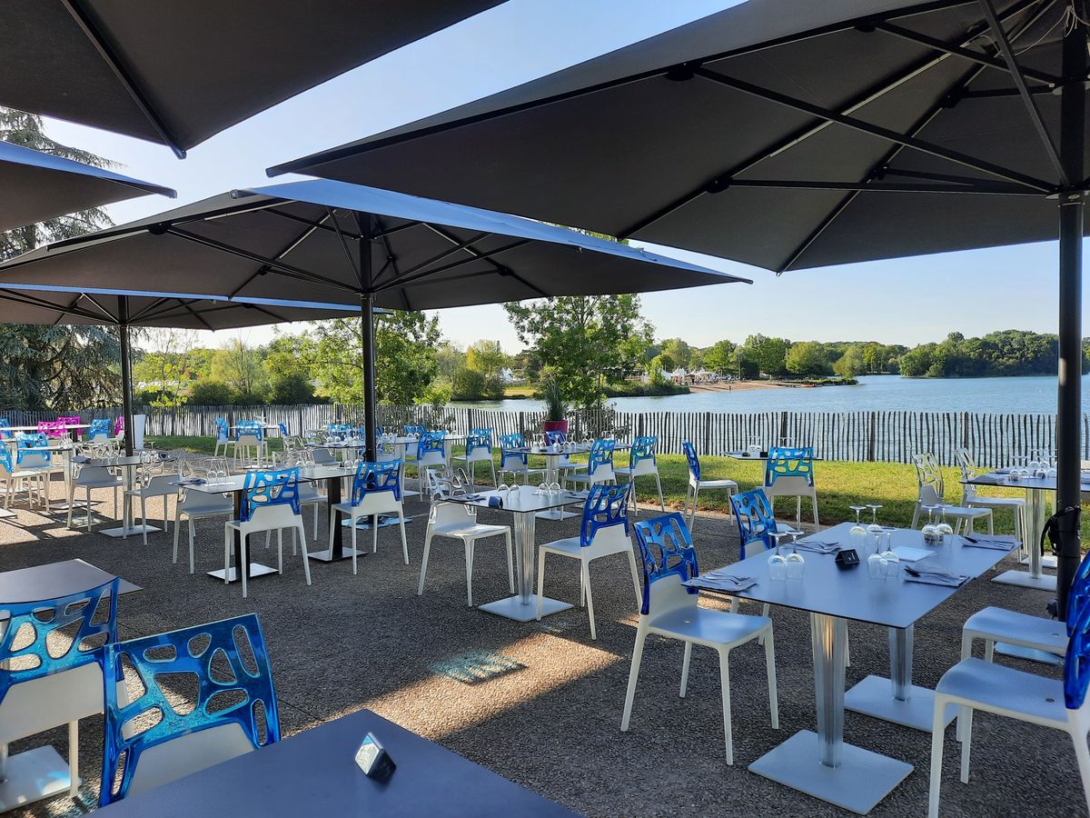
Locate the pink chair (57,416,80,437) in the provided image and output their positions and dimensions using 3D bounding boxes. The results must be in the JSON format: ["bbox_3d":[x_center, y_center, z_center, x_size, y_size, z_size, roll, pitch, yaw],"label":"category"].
[{"bbox_3d":[-9.444,0.634,15.693,0.480,0.868,0.505,-3,3,-41],"label":"pink chair"}]

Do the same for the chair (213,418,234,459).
[{"bbox_3d":[-5.547,0.616,13.964,0.500,0.853,0.485,-1,2,-2],"label":"chair"}]

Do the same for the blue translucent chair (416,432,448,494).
[{"bbox_3d":[-1.538,0.712,10.066,0.500,0.853,0.485,1,3,44],"label":"blue translucent chair"}]

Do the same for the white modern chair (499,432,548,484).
[{"bbox_3d":[-0.223,0.737,8.945,0.515,0.885,0.500,1,3,41],"label":"white modern chair"}]

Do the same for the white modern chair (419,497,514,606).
[{"bbox_3d":[-0.546,0.862,5.548,0.515,0.885,0.500,1,3,42],"label":"white modern chair"}]

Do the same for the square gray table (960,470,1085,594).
[{"bbox_3d":[3.553,0.887,5.685,0.793,0.724,0.793,1,3,45],"label":"square gray table"}]

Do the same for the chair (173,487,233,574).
[{"bbox_3d":[-2.712,0.837,6.377,0.485,0.853,0.500,-2,3,-37],"label":"chair"}]

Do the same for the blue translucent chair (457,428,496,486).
[{"bbox_3d":[-0.978,0.689,10.587,0.515,0.885,0.500,1,3,44],"label":"blue translucent chair"}]

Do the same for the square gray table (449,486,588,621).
[{"bbox_3d":[-0.135,0.943,5.162,0.795,0.731,0.795,1,3,42],"label":"square gray table"}]

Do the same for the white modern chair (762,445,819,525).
[{"bbox_3d":[2.232,0.773,7.320,0.498,0.879,0.523,-1,2,0],"label":"white modern chair"}]

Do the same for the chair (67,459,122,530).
[{"bbox_3d":[-4.766,0.824,8.431,0.505,0.868,0.480,1,3,42],"label":"chair"}]

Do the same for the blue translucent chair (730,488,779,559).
[{"bbox_3d":[1.240,0.891,4.063,0.515,0.885,0.500,1,3,40],"label":"blue translucent chair"}]

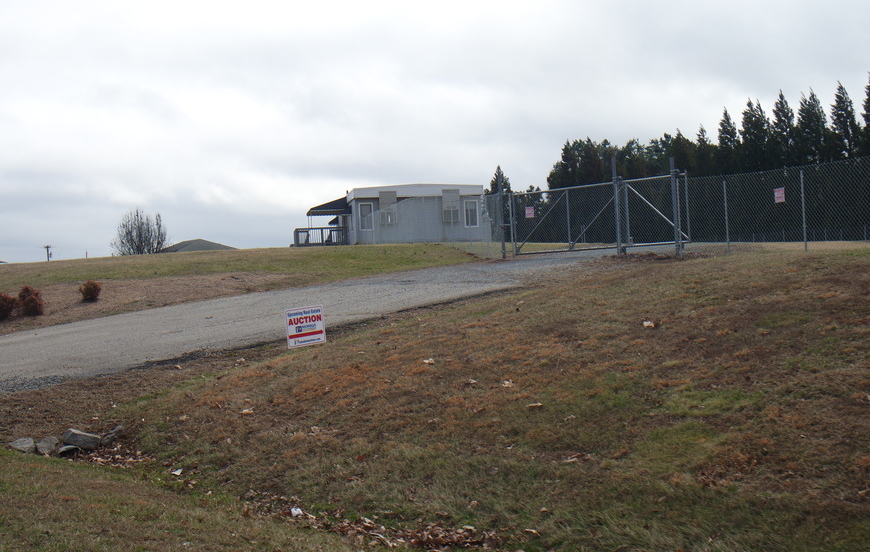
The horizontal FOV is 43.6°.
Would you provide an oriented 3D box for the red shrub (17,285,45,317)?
[{"bbox_3d":[-8.333,0.505,22.400,0.580,0.660,0.570,-3,1,0],"label":"red shrub"}]

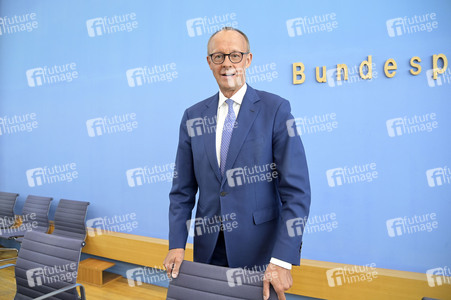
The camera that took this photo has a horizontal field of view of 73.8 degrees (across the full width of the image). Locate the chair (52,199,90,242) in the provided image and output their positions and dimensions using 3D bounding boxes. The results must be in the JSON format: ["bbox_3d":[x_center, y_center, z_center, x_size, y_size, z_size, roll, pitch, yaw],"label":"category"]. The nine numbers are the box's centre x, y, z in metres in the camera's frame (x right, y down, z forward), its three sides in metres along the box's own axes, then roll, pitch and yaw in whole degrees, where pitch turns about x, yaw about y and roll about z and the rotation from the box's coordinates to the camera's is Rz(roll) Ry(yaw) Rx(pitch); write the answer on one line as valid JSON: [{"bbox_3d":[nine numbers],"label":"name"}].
[{"bbox_3d":[-1.968,1.038,3.468,0.530,0.840,0.570,0,-1,24],"label":"chair"}]

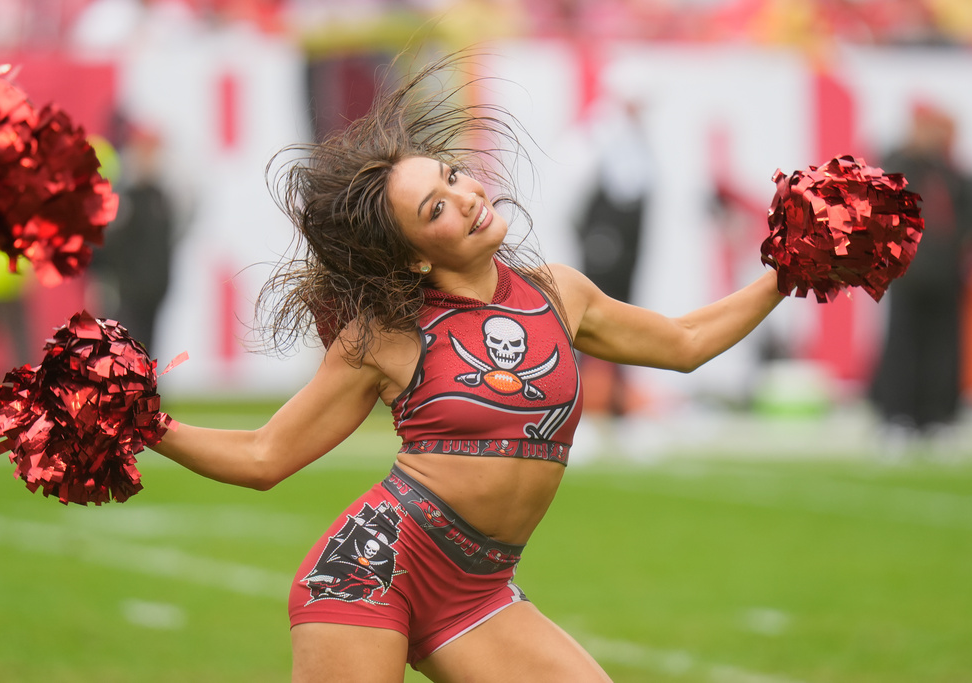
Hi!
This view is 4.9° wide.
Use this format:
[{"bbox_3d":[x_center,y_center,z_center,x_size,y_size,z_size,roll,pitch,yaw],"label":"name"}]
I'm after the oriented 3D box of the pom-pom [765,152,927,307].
[{"bbox_3d":[0.567,-0.178,18.100,0.260,0.240,0.250,0,1,0],"label":"pom-pom"}]

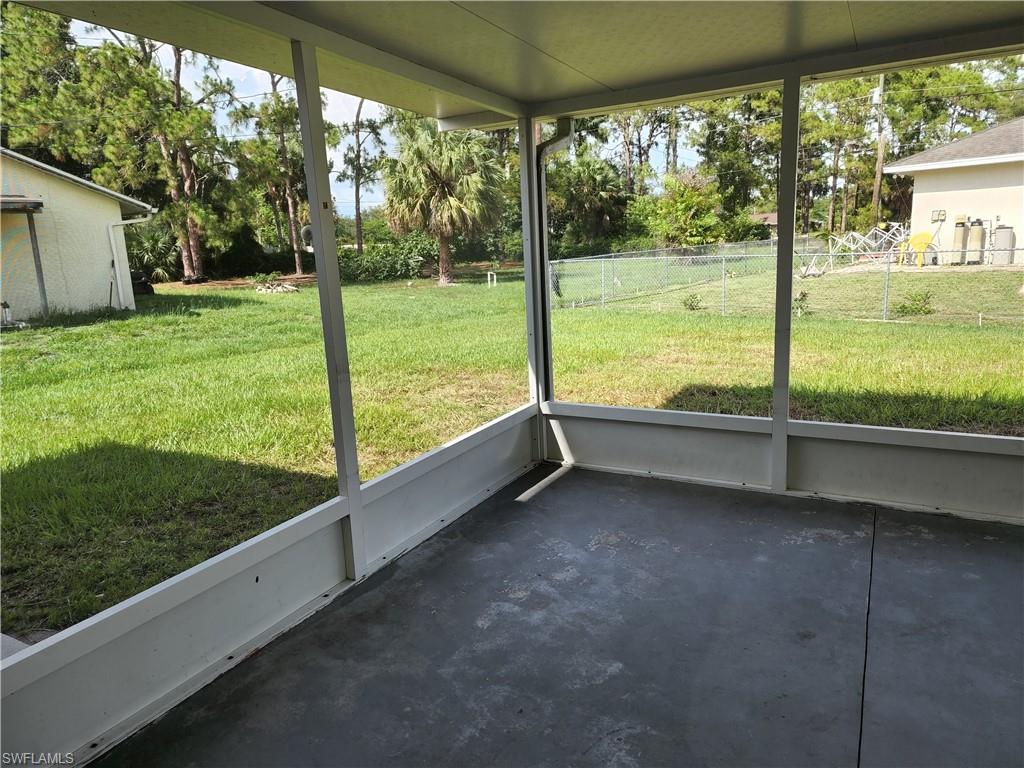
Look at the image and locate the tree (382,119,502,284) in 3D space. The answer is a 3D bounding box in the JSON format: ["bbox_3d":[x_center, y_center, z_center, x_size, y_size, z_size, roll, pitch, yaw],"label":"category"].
[{"bbox_3d":[-2.826,-7.482,27.667,4.733,6.769,4.600,-4,12,-5],"label":"tree"}]

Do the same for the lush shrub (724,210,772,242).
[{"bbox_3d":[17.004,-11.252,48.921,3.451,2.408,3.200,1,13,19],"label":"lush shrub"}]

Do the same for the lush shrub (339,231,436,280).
[{"bbox_3d":[-5.573,-5.617,29.973,4.493,2.256,2.600,-5,12,-10],"label":"lush shrub"}]

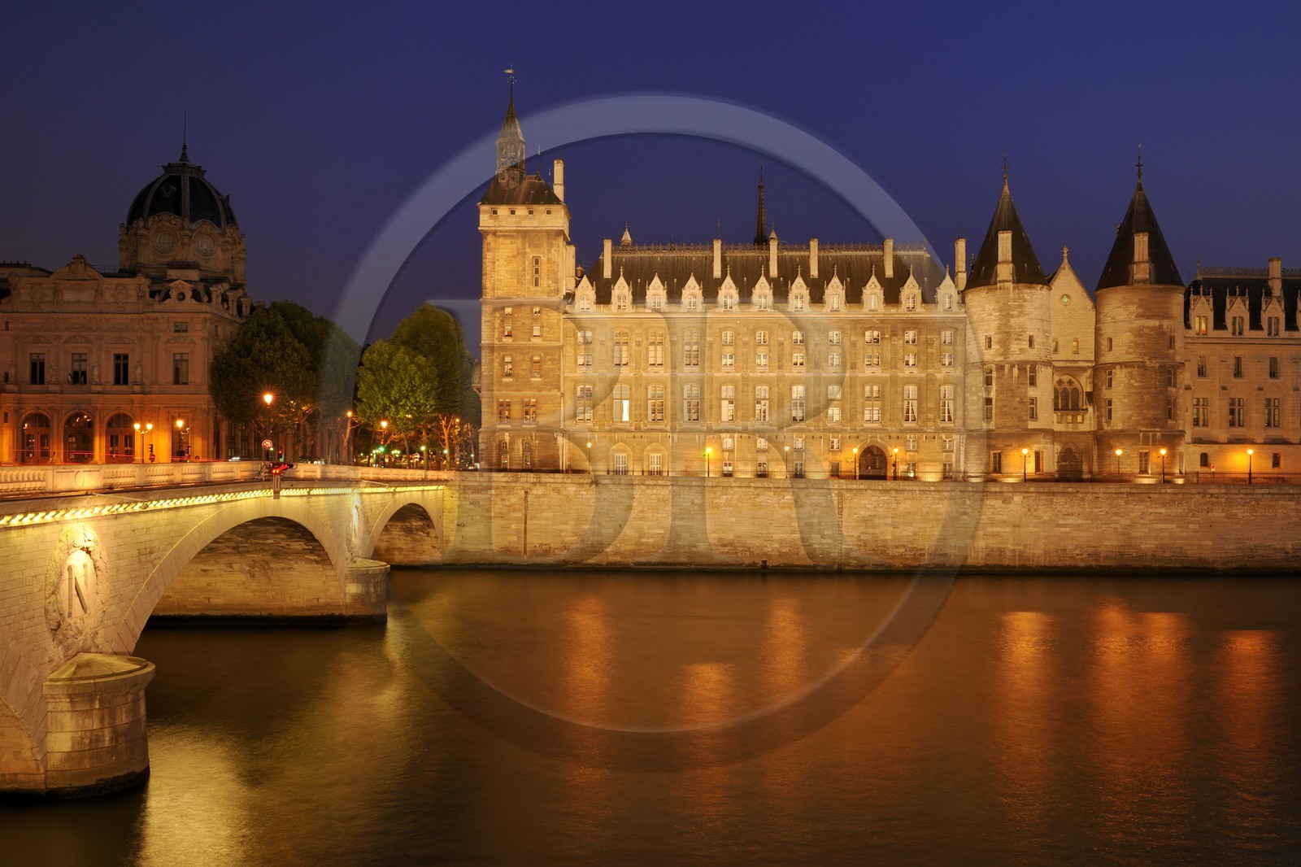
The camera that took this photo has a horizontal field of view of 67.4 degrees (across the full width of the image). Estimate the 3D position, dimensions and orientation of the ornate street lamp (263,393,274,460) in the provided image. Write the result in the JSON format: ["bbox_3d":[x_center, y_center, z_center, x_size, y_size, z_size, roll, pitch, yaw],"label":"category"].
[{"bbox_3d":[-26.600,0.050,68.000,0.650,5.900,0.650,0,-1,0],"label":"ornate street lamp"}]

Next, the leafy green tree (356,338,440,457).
[{"bbox_3d":[-30.800,-3.100,119.000,10.300,16.800,10.000,0,-1,0],"label":"leafy green tree"}]

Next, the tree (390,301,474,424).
[{"bbox_3d":[-29.200,-6.000,131.000,11.300,22.500,11.000,0,-1,0],"label":"tree"}]

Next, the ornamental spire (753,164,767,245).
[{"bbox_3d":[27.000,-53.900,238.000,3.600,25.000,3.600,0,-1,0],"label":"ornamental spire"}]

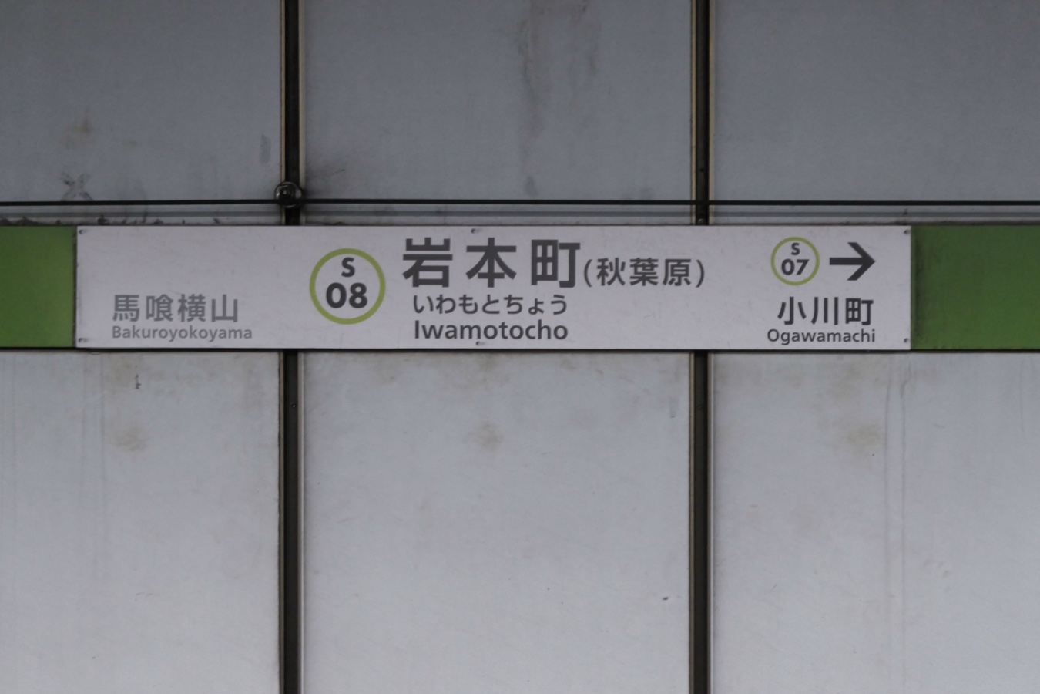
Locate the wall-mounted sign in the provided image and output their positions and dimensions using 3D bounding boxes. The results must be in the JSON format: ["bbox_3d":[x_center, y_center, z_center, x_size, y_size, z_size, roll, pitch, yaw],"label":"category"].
[{"bbox_3d":[-0.079,-0.157,4.033,2.200,0.324,0.030,0,0,2],"label":"wall-mounted sign"}]

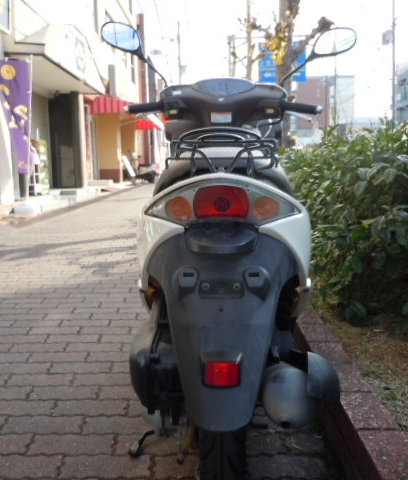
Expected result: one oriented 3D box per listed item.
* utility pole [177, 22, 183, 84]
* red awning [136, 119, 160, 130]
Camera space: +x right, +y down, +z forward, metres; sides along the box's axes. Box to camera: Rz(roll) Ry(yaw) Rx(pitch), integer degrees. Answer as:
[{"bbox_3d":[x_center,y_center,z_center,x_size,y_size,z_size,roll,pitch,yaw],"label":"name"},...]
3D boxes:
[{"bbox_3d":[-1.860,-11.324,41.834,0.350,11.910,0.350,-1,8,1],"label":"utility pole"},{"bbox_3d":[-2.734,-5.689,25.500,1.200,0.620,1.600,-1,8,1],"label":"red awning"}]

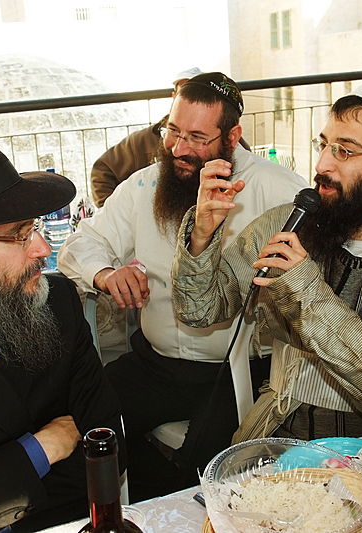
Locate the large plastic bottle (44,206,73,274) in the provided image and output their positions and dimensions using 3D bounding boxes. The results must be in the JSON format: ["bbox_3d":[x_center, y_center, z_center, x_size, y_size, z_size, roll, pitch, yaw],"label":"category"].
[{"bbox_3d":[-0.455,-0.183,2.656,0.098,0.335,0.098,-3,13,0],"label":"large plastic bottle"}]

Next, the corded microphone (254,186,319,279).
[{"bbox_3d":[0.202,-0.065,1.400,0.054,0.195,0.054,40,-10,-32],"label":"corded microphone"}]

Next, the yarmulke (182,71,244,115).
[{"bbox_3d":[0.087,-0.427,1.800,0.160,0.065,0.160,25,-3,30],"label":"yarmulke"}]

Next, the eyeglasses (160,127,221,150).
[{"bbox_3d":[0.049,-0.319,1.770,0.135,0.040,0.140,17,28,31],"label":"eyeglasses"}]

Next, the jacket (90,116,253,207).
[{"bbox_3d":[-0.021,-0.257,2.715,0.560,0.600,0.360,-3,13,0],"label":"jacket"}]

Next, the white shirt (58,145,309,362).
[{"bbox_3d":[0.006,-0.030,1.700,0.580,0.500,0.390,2,13,19],"label":"white shirt"}]

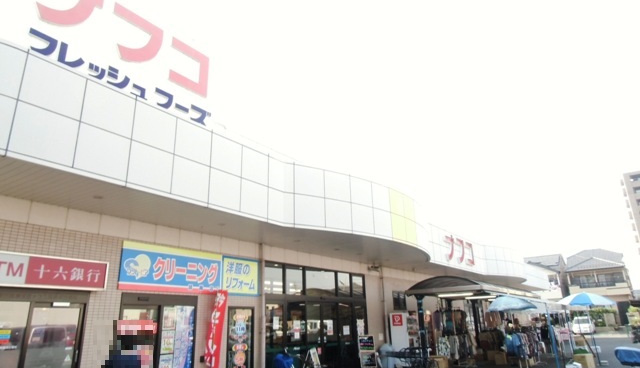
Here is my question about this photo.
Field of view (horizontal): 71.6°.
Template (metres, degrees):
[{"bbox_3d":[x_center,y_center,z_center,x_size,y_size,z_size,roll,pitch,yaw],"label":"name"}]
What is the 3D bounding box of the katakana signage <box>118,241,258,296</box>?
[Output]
[{"bbox_3d":[-2.666,1.972,9.901,0.100,0.930,3.790,-13,-21,33],"label":"katakana signage"}]

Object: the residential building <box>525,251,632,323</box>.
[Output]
[{"bbox_3d":[28.355,11.685,48.472,8.800,8.300,8.500,-13,-21,33],"label":"residential building"}]

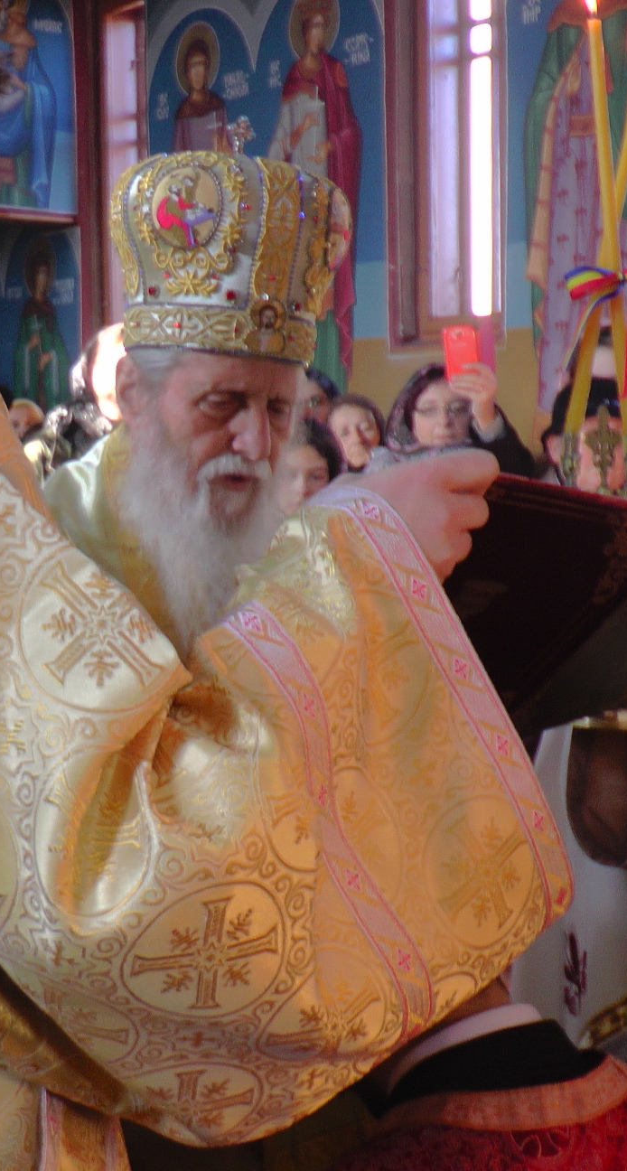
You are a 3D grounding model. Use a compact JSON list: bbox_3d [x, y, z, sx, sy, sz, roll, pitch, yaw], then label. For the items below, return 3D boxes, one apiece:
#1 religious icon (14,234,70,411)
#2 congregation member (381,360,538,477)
[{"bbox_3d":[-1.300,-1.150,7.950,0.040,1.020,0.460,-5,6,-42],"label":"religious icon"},{"bbox_3d":[0.341,0.241,4.266,0.500,1.620,0.380,-1,5,-3],"label":"congregation member"}]

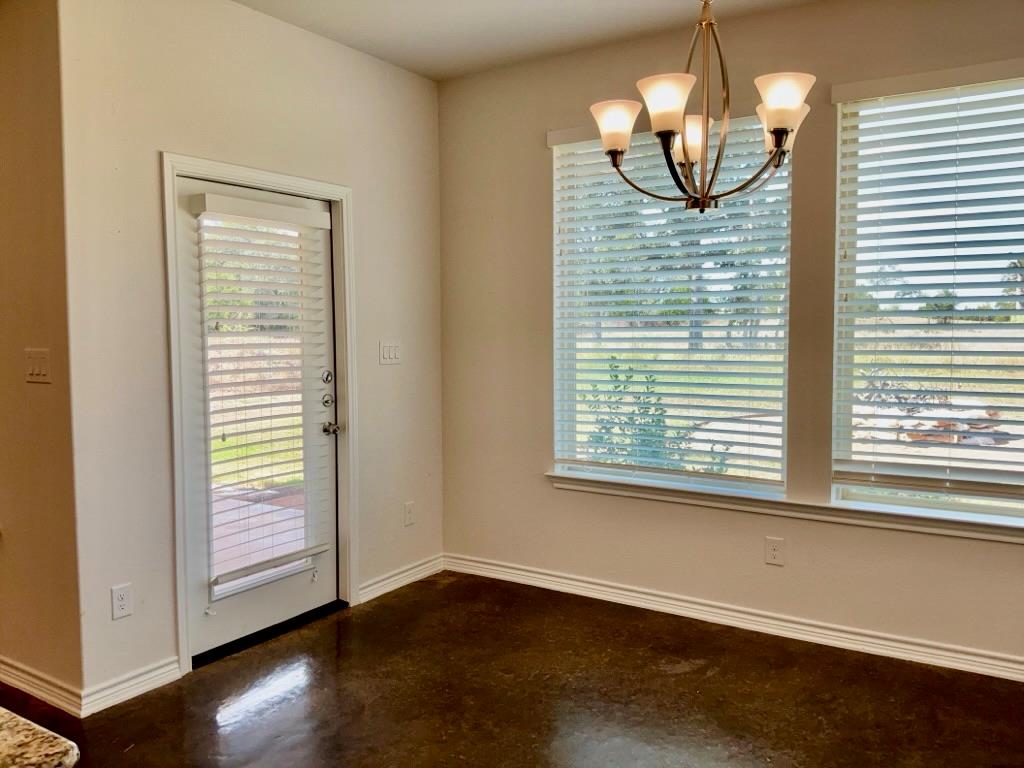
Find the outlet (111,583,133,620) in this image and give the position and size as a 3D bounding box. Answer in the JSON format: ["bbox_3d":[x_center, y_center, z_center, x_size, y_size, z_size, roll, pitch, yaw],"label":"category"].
[{"bbox_3d":[-1.492,0.837,3.068,0.012,0.126,0.080,2,4,33],"label":"outlet"}]

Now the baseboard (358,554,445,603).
[{"bbox_3d":[-0.597,1.074,4.472,0.016,0.094,0.718,2,4,33],"label":"baseboard"}]

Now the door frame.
[{"bbox_3d":[-1.123,0.109,3.691,0.120,2.127,1.049,2,4,33],"label":"door frame"}]

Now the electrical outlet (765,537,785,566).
[{"bbox_3d":[1.218,0.778,3.701,0.080,0.126,0.012,2,4,33],"label":"electrical outlet"}]

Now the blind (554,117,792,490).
[{"bbox_3d":[0.755,-0.370,3.962,1.221,1.729,0.100,2,4,33],"label":"blind"}]

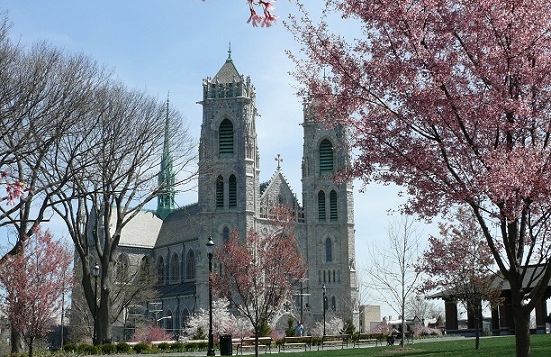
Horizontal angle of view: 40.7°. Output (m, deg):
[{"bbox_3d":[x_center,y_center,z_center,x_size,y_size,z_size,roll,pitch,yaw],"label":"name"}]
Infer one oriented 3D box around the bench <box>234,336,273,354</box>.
[{"bbox_3d":[-0.987,8.041,35.681,1.820,0.820,0.580,8,-14,-37],"label":"bench"}]

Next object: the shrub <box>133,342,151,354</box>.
[{"bbox_3d":[-6.862,8.653,38.045,0.880,0.600,0.800,0,-11,0],"label":"shrub"}]

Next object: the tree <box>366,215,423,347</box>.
[{"bbox_3d":[6.157,5.422,39.387,3.000,6.950,3.000,-1,-11,0],"label":"tree"}]

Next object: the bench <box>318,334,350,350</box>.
[{"bbox_3d":[3.103,8.589,39.077,1.750,0.840,0.600,8,-13,-34],"label":"bench"}]

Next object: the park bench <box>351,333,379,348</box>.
[{"bbox_3d":[4.972,8.949,41.045,1.750,0.840,0.600,9,-14,-38],"label":"park bench"}]

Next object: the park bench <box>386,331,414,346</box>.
[{"bbox_3d":[7.238,9.253,43.023,1.750,0.840,0.600,9,-14,-37],"label":"park bench"}]

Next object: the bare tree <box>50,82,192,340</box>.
[{"bbox_3d":[-10.943,2.323,53.557,10.200,19.170,10.000,0,-11,0],"label":"bare tree"}]

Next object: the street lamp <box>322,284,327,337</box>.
[{"bbox_3d":[4.734,13.027,72.548,0.420,5.550,0.420,-1,-11,0],"label":"street lamp"}]

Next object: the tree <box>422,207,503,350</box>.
[{"bbox_3d":[8.496,4.485,33.769,3.700,6.410,3.700,0,-11,0],"label":"tree"}]

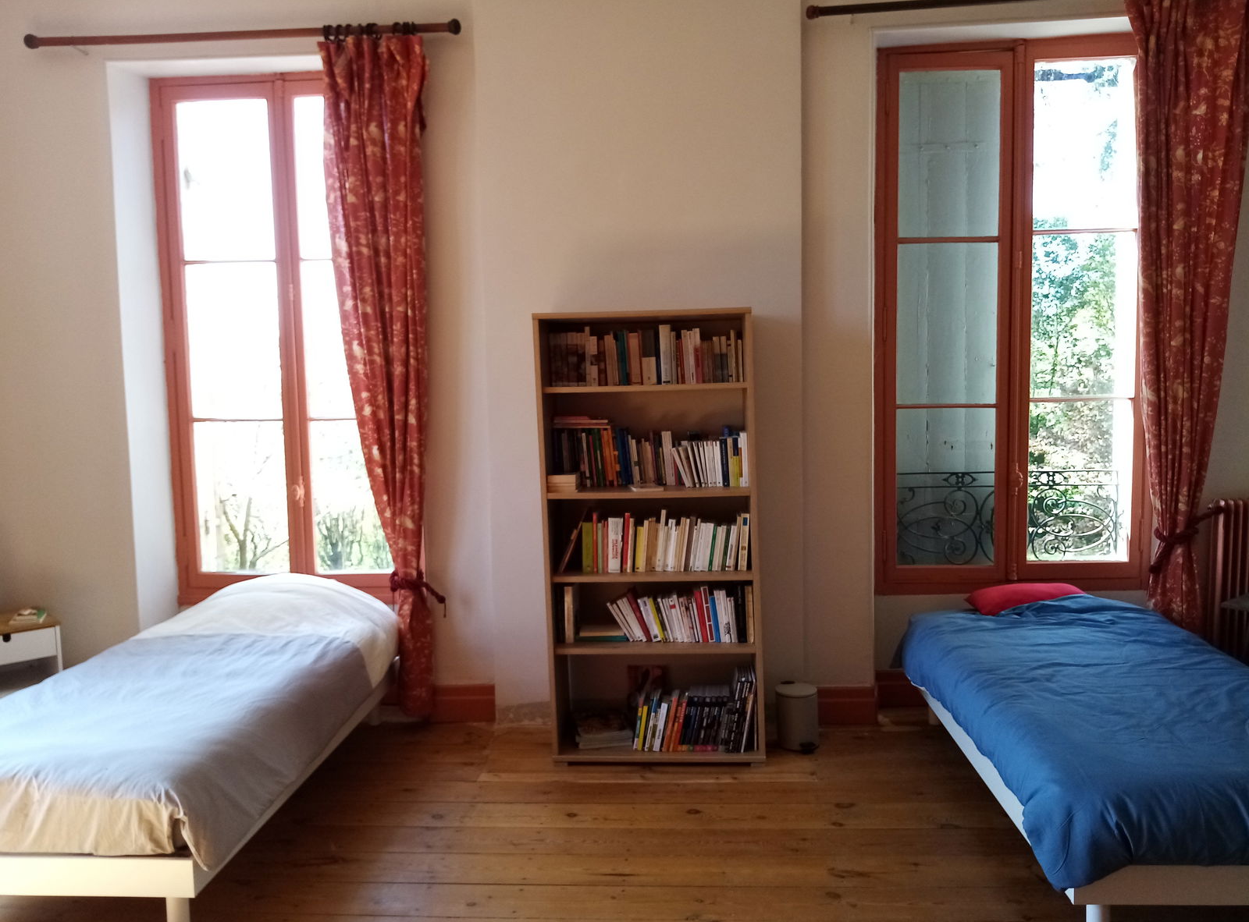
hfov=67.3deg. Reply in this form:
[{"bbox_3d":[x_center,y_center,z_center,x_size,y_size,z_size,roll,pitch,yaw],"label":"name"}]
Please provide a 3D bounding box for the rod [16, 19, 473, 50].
[{"bbox_3d":[-1.629,-1.807,3.974,1.894,0.065,0.065,-1,5,3],"label":"rod"}]

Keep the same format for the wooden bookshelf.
[{"bbox_3d":[0.111,0.304,3.831,0.843,1.798,0.340,-1,5,3],"label":"wooden bookshelf"}]

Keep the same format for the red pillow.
[{"bbox_3d":[1.794,0.611,3.976,0.580,0.140,0.460,-1,5,3],"label":"red pillow"}]

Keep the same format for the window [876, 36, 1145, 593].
[{"bbox_3d":[1.744,-0.618,4.227,1.224,2.450,0.090,-1,5,3],"label":"window"}]

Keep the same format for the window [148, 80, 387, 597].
[{"bbox_3d":[-1.553,-0.543,4.418,1.229,2.465,0.090,-1,5,3],"label":"window"}]

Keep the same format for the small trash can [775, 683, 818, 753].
[{"bbox_3d":[0.729,1.069,3.922,0.173,0.237,0.200,-2,5,-16],"label":"small trash can"}]

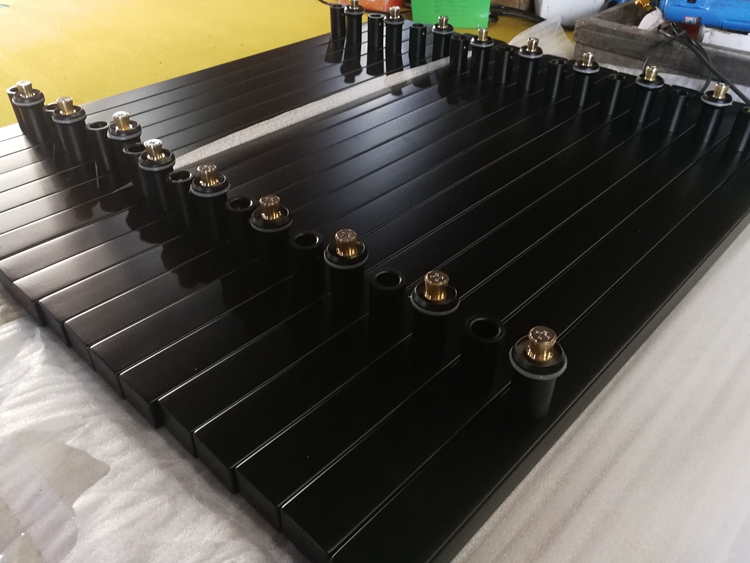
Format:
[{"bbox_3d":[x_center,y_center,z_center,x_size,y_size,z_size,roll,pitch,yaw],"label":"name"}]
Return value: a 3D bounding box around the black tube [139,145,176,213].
[{"bbox_3d":[-0.202,-0.096,0.558,0.030,0.050,0.030,32,48,33],"label":"black tube"}]

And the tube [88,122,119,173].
[{"bbox_3d":[-0.296,-0.148,0.639,0.025,0.046,0.025,32,49,33],"label":"tube"}]

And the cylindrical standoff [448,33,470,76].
[{"bbox_3d":[0.125,-0.343,0.882,0.026,0.046,0.026,0,38,0],"label":"cylindrical standoff"}]

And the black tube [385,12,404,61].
[{"bbox_3d":[0.031,-0.400,0.931,0.035,0.067,0.035,0,39,0],"label":"black tube"}]

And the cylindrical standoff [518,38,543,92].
[{"bbox_3d":[0.219,-0.307,0.830,0.035,0.066,0.035,0,39,0],"label":"cylindrical standoff"}]

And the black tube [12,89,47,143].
[{"bbox_3d":[-0.407,-0.204,0.699,0.035,0.063,0.035,31,48,34],"label":"black tube"}]

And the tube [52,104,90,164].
[{"bbox_3d":[-0.338,-0.169,0.661,0.035,0.054,0.035,31,48,34],"label":"tube"}]

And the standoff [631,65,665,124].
[{"bbox_3d":[0.345,-0.240,0.748,0.035,0.066,0.035,32,49,33],"label":"standoff"}]

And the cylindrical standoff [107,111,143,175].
[{"bbox_3d":[-0.259,-0.144,0.618,0.035,0.067,0.035,0,39,0],"label":"cylindrical standoff"}]

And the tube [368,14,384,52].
[{"bbox_3d":[0.002,-0.406,0.949,0.025,0.045,0.025,0,39,0],"label":"tube"}]

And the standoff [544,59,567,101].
[{"bbox_3d":[0.244,-0.275,0.795,0.026,0.046,0.026,31,48,34],"label":"standoff"}]

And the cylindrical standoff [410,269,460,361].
[{"bbox_3d":[0.040,0.024,0.400,0.032,0.064,0.032,0,39,0],"label":"cylindrical standoff"}]

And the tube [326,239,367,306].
[{"bbox_3d":[-0.021,-0.005,0.455,0.035,0.056,0.035,0,39,0],"label":"tube"}]

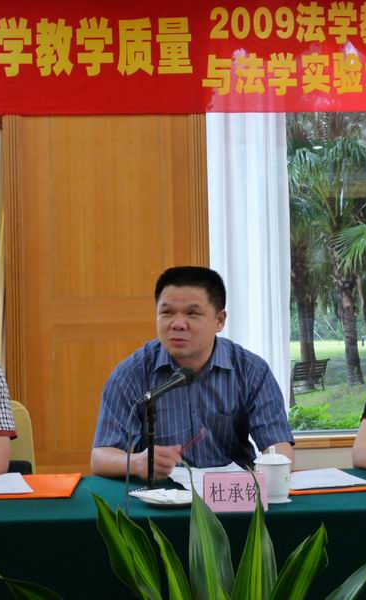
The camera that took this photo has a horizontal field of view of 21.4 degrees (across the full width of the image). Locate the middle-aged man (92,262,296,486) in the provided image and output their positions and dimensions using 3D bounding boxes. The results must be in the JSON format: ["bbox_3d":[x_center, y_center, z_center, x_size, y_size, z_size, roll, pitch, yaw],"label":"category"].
[{"bbox_3d":[0.029,0.575,2.700,0.550,1.320,0.720,-1,-2,3],"label":"middle-aged man"}]

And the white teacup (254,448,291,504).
[{"bbox_3d":[0.213,0.407,2.285,0.090,0.126,0.107,-1,-2,-3],"label":"white teacup"}]

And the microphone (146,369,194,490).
[{"bbox_3d":[-0.032,0.325,2.460,0.170,0.310,0.080,0,-2,-41],"label":"microphone"}]

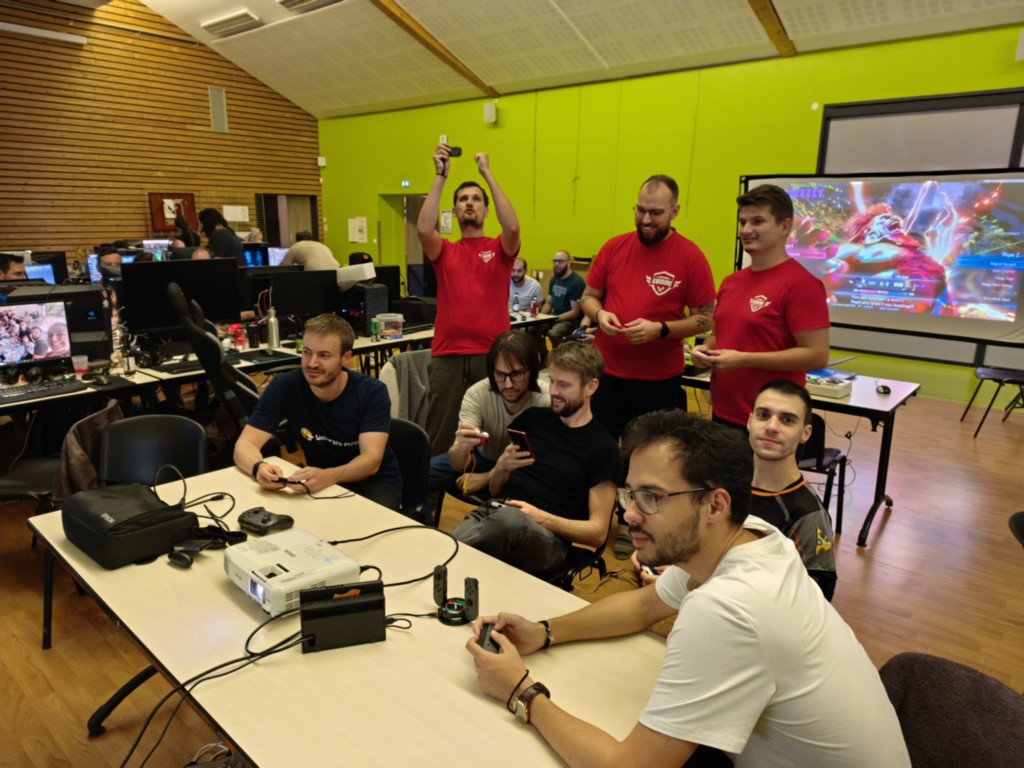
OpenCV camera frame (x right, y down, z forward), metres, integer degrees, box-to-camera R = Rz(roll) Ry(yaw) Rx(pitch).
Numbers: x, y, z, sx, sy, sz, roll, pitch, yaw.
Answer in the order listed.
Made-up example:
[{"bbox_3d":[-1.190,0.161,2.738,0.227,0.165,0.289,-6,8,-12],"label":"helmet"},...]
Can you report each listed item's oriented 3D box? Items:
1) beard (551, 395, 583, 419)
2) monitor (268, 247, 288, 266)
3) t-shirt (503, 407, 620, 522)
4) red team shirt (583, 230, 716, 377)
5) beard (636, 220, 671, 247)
[{"bbox_3d":[0.197,0.078,2.420,0.080,0.085,0.115,-25,26,-35],"label":"beard"},{"bbox_3d":[-2.749,-1.444,8.417,0.190,0.490,0.540,13,18,39],"label":"monitor"},{"bbox_3d":[0.178,0.287,2.400,0.420,0.480,0.270,14,5,42],"label":"t-shirt"},{"bbox_3d":[0.601,-0.340,2.950,0.540,0.640,0.340,9,16,28],"label":"red team shirt"},{"bbox_3d":[0.572,-0.608,2.750,0.150,0.115,0.110,11,29,35],"label":"beard"}]

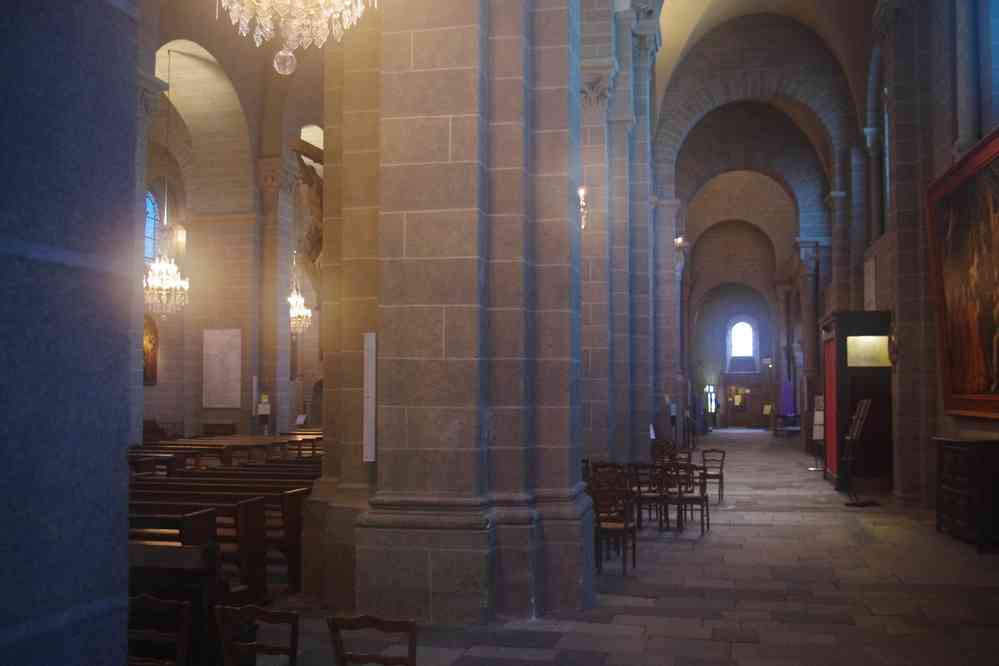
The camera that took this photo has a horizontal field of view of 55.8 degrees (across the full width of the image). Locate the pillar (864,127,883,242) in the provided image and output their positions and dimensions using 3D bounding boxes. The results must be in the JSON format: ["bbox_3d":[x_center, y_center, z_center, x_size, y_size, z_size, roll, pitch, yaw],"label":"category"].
[{"bbox_3d":[7.517,-2.966,18.956,0.340,2.350,0.340,-1,-3,12],"label":"pillar"}]

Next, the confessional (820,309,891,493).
[{"bbox_3d":[6.355,1.219,16.598,1.100,3.000,2.300,-1,-3,12],"label":"confessional"}]

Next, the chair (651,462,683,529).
[{"bbox_3d":[2.076,2.020,11.676,0.400,0.800,0.420,-1,-4,18],"label":"chair"}]

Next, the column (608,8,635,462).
[{"bbox_3d":[1.899,-1.167,14.516,0.420,7.500,0.500,-1,-3,12],"label":"column"}]

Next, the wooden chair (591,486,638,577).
[{"bbox_3d":[1.107,1.860,9.004,0.410,0.800,0.420,-1,-4,18],"label":"wooden chair"}]

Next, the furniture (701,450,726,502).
[{"bbox_3d":[3.298,2.195,14.580,0.400,0.800,0.420,-1,-4,18],"label":"furniture"}]

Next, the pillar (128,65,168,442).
[{"bbox_3d":[-6.492,-0.922,16.394,0.750,7.200,0.800,-1,-3,12],"label":"pillar"}]

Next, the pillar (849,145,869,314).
[{"bbox_3d":[7.382,-0.499,19.350,0.370,6.750,0.380,-1,-3,12],"label":"pillar"}]

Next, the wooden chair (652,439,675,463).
[{"bbox_3d":[2.926,2.336,16.956,0.410,0.800,0.420,-1,-4,18],"label":"wooden chair"}]

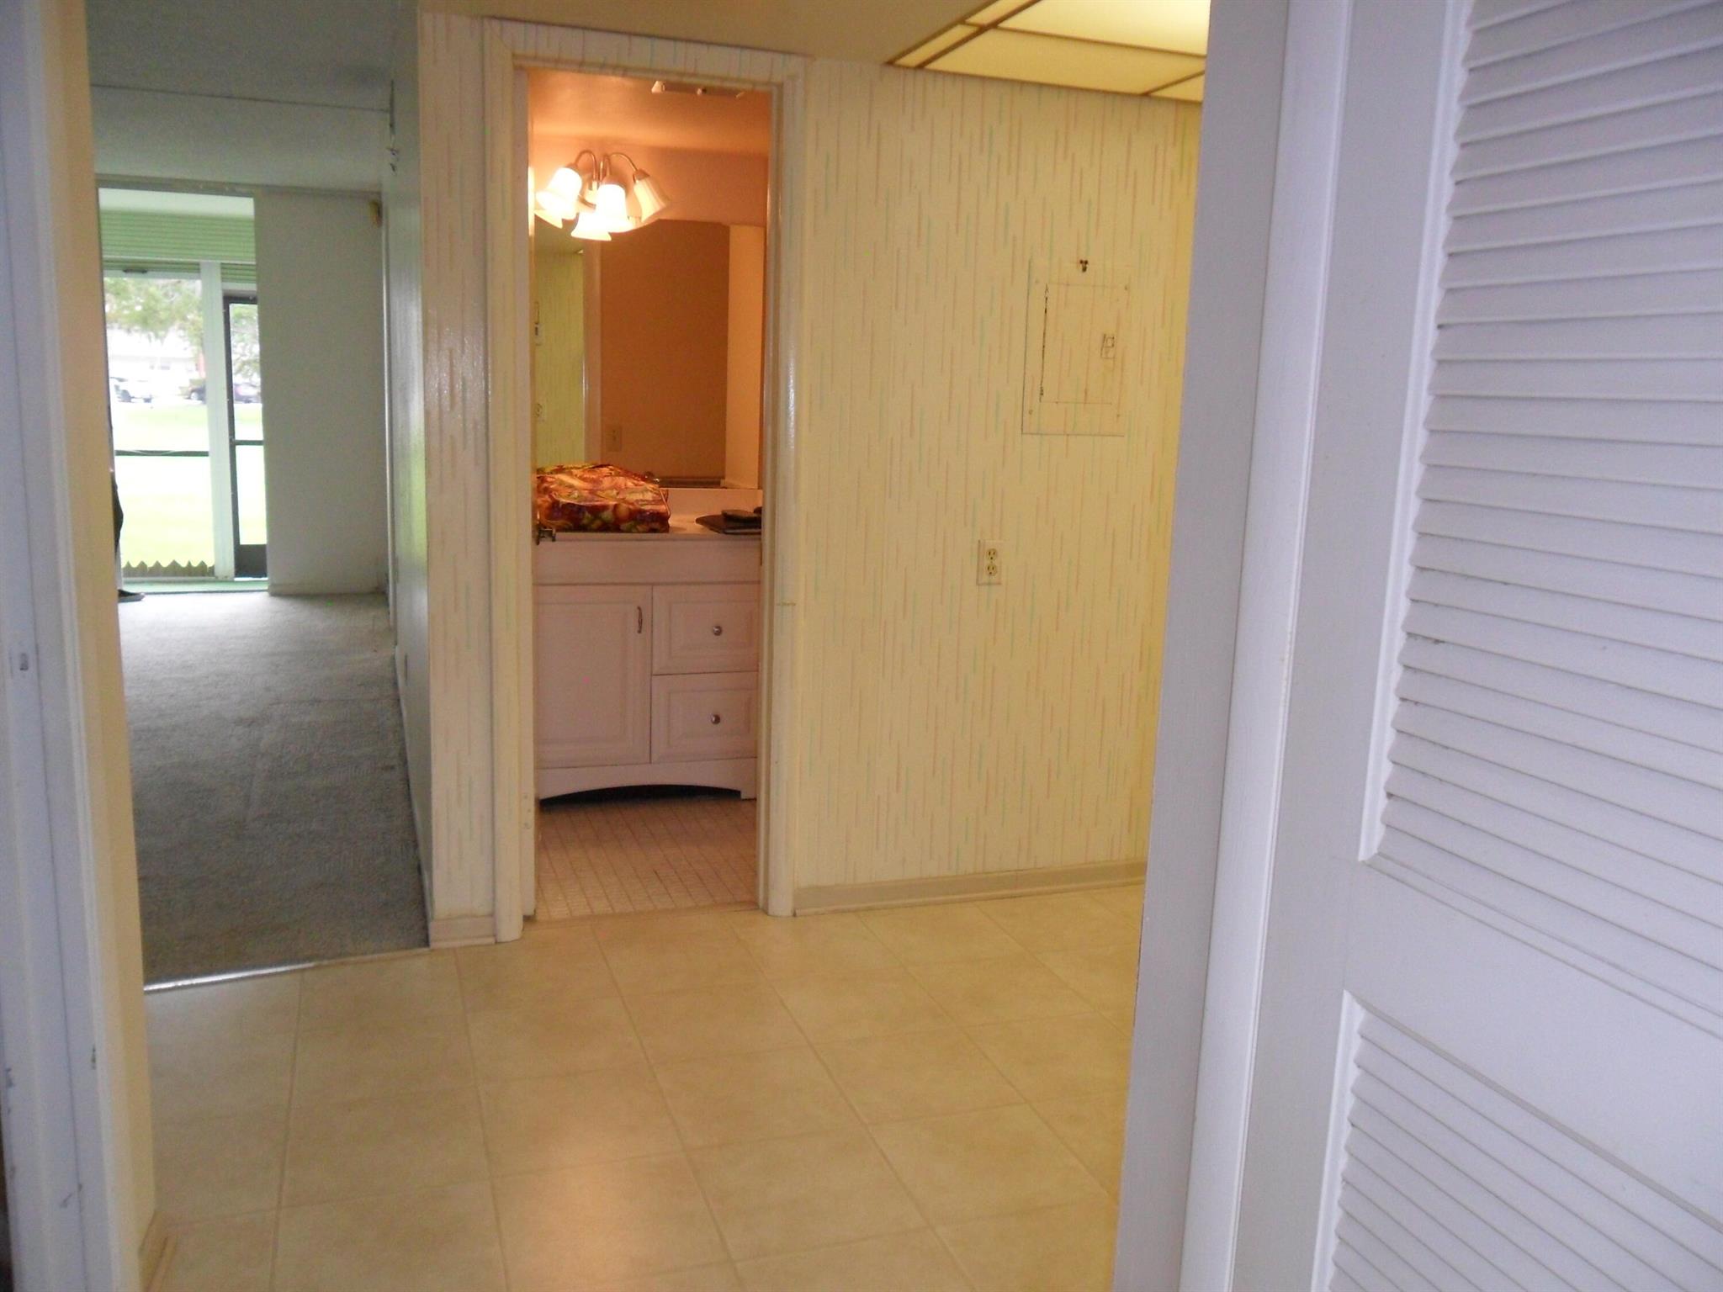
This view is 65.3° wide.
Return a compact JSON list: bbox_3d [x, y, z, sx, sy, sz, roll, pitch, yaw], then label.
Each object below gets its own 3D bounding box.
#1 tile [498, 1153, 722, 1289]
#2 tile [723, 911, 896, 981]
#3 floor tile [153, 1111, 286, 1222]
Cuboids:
[{"bbox_3d":[-0.409,0.925,2.159,0.331,0.010,0.330,-2,10,-19],"label":"tile"},{"bbox_3d":[-0.111,0.739,3.286,0.328,0.012,0.328,-2,10,-19],"label":"tile"},{"bbox_3d":[-1.140,0.883,2.235,0.328,0.012,0.328,-2,10,-19],"label":"floor tile"}]

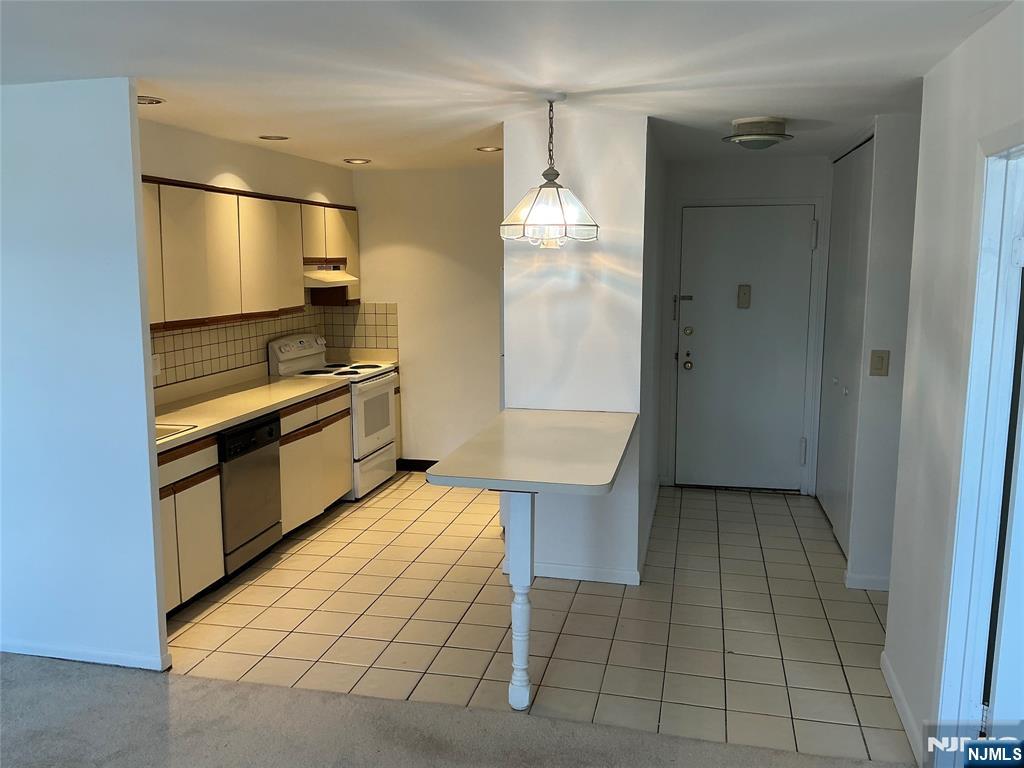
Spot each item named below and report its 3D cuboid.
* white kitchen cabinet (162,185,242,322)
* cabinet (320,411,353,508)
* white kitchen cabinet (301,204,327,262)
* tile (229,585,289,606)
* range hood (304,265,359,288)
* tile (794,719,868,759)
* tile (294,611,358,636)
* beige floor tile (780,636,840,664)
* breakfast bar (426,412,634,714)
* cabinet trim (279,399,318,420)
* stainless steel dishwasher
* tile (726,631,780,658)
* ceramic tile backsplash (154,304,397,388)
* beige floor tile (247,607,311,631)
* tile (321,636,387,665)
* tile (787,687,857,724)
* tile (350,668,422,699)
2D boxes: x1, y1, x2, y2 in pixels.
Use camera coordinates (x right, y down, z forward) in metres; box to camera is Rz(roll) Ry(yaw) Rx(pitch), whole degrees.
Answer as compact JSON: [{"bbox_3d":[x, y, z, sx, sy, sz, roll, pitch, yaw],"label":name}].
[{"bbox_3d":[-1.868,-0.738,4.669,0.310,0.717,0.744,2,9,13],"label":"white kitchen cabinet"},{"bbox_3d":[-1.507,0.511,5.868,0.590,0.608,0.459,2,8,13],"label":"cabinet"},{"bbox_3d":[-1.558,-1.089,5.954,0.300,0.397,0.363,2,8,13],"label":"white kitchen cabinet"},{"bbox_3d":[-1.284,1.087,4.247,0.236,0.015,0.236,2,8,13],"label":"tile"},{"bbox_3d":[-1.445,-0.806,6.158,0.459,0.159,0.714,2,9,13],"label":"range hood"},{"bbox_3d":[1.172,1.313,3.054,0.241,0.012,0.219,2,9,13],"label":"tile"},{"bbox_3d":[-0.897,1.173,4.042,0.243,0.010,0.243,2,8,13],"label":"tile"},{"bbox_3d":[1.340,1.203,3.734,0.243,0.010,0.240,2,9,13],"label":"beige floor tile"},{"bbox_3d":[0.162,0.695,3.728,0.728,0.912,1.459,2,8,13],"label":"breakfast bar"},{"bbox_3d":[-1.314,0.153,5.085,0.020,0.044,0.495,2,9,13],"label":"cabinet trim"},{"bbox_3d":[-1.721,0.602,4.663,0.600,0.812,0.619,2,9,13],"label":"stainless steel dishwasher"},{"bbox_3d":[1.075,1.169,3.711,0.236,0.015,0.236,2,8,13],"label":"tile"},{"bbox_3d":[-1.494,-0.306,5.656,0.632,0.374,2.319,2,9,13],"label":"ceramic tile backsplash"},{"bbox_3d":[-1.128,1.154,4.057,0.243,0.010,0.240,2,9,13],"label":"beige floor tile"},{"bbox_3d":[-0.707,1.215,3.748,0.243,0.010,0.243,2,8,13],"label":"tile"},{"bbox_3d":[1.229,1.279,3.280,0.241,0.012,0.242,2,9,13],"label":"tile"},{"bbox_3d":[-0.514,1.252,3.446,0.245,0.012,0.224,2,9,13],"label":"tile"}]

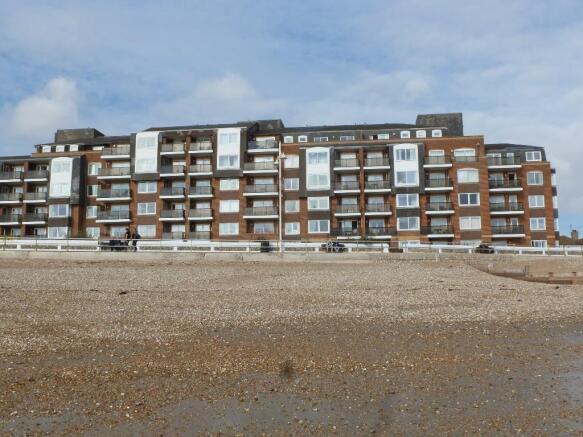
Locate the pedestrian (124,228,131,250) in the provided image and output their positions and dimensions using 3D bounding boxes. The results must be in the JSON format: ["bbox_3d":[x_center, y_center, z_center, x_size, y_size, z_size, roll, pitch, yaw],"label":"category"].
[{"bbox_3d":[-12.255,1.622,45.300,0.450,1.720,0.500,1,-8,-10],"label":"pedestrian"}]

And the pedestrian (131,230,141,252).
[{"bbox_3d":[-11.658,1.719,45.300,0.600,1.670,0.520,1,-8,-10],"label":"pedestrian"}]

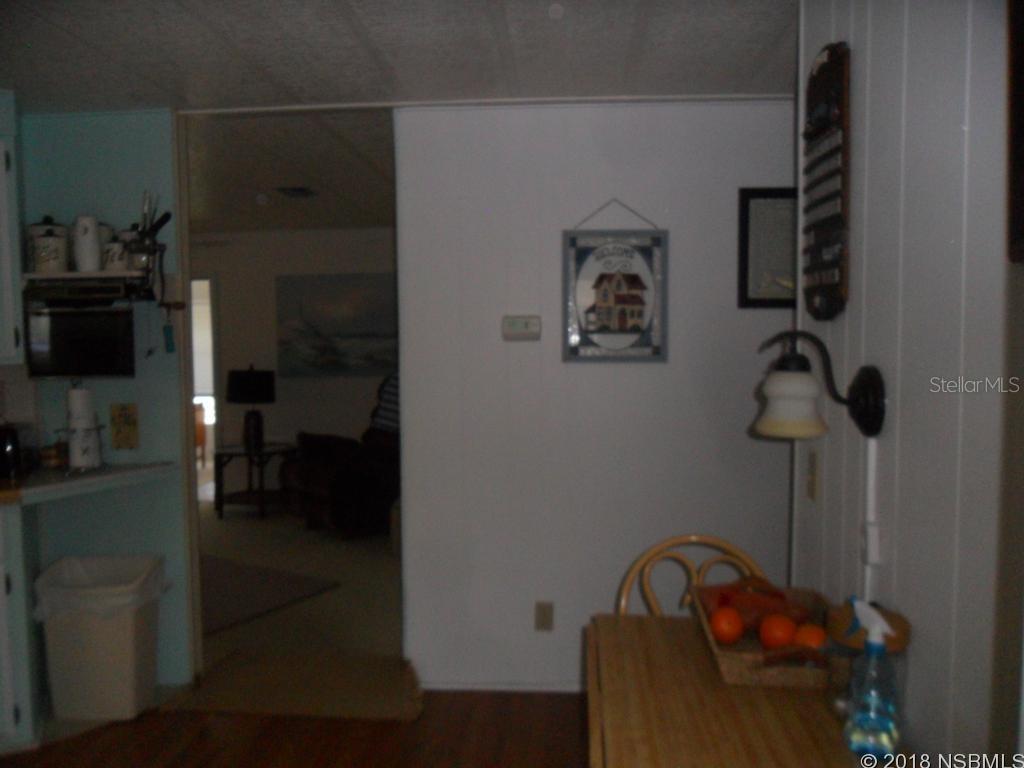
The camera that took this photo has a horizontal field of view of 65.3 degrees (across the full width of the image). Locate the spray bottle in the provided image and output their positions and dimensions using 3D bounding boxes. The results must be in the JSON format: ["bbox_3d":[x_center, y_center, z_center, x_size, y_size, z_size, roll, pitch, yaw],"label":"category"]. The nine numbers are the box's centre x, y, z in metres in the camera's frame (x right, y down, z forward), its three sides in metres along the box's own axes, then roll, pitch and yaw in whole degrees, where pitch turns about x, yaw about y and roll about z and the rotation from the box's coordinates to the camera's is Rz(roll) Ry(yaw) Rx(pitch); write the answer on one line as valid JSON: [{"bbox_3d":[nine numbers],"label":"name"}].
[{"bbox_3d":[0.572,0.450,1.261,0.093,0.247,0.072,1,4,18],"label":"spray bottle"}]

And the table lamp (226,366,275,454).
[{"bbox_3d":[-2.024,0.198,6.195,0.360,0.670,0.330,0,4,4],"label":"table lamp"}]

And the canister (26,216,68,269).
[{"bbox_3d":[-1.796,-0.533,3.095,0.136,0.232,0.136,-2,4,-20],"label":"canister"}]

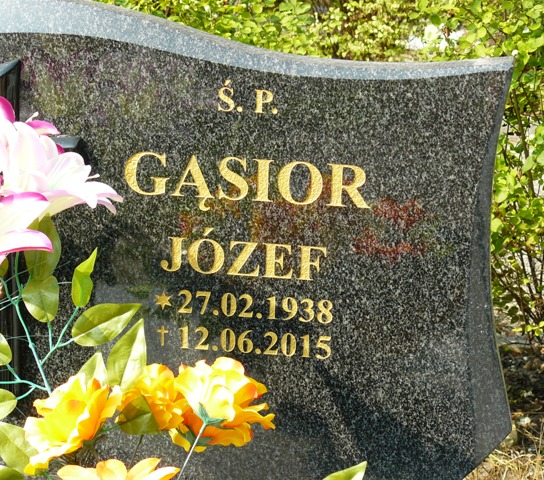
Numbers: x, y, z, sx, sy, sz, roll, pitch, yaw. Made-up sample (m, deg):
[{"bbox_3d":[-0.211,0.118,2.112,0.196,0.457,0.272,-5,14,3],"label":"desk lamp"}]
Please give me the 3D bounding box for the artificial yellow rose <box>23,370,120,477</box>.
[{"bbox_3d":[-0.216,0.204,2.000,0.112,0.060,0.115,-48,27,-7],"label":"artificial yellow rose"}]

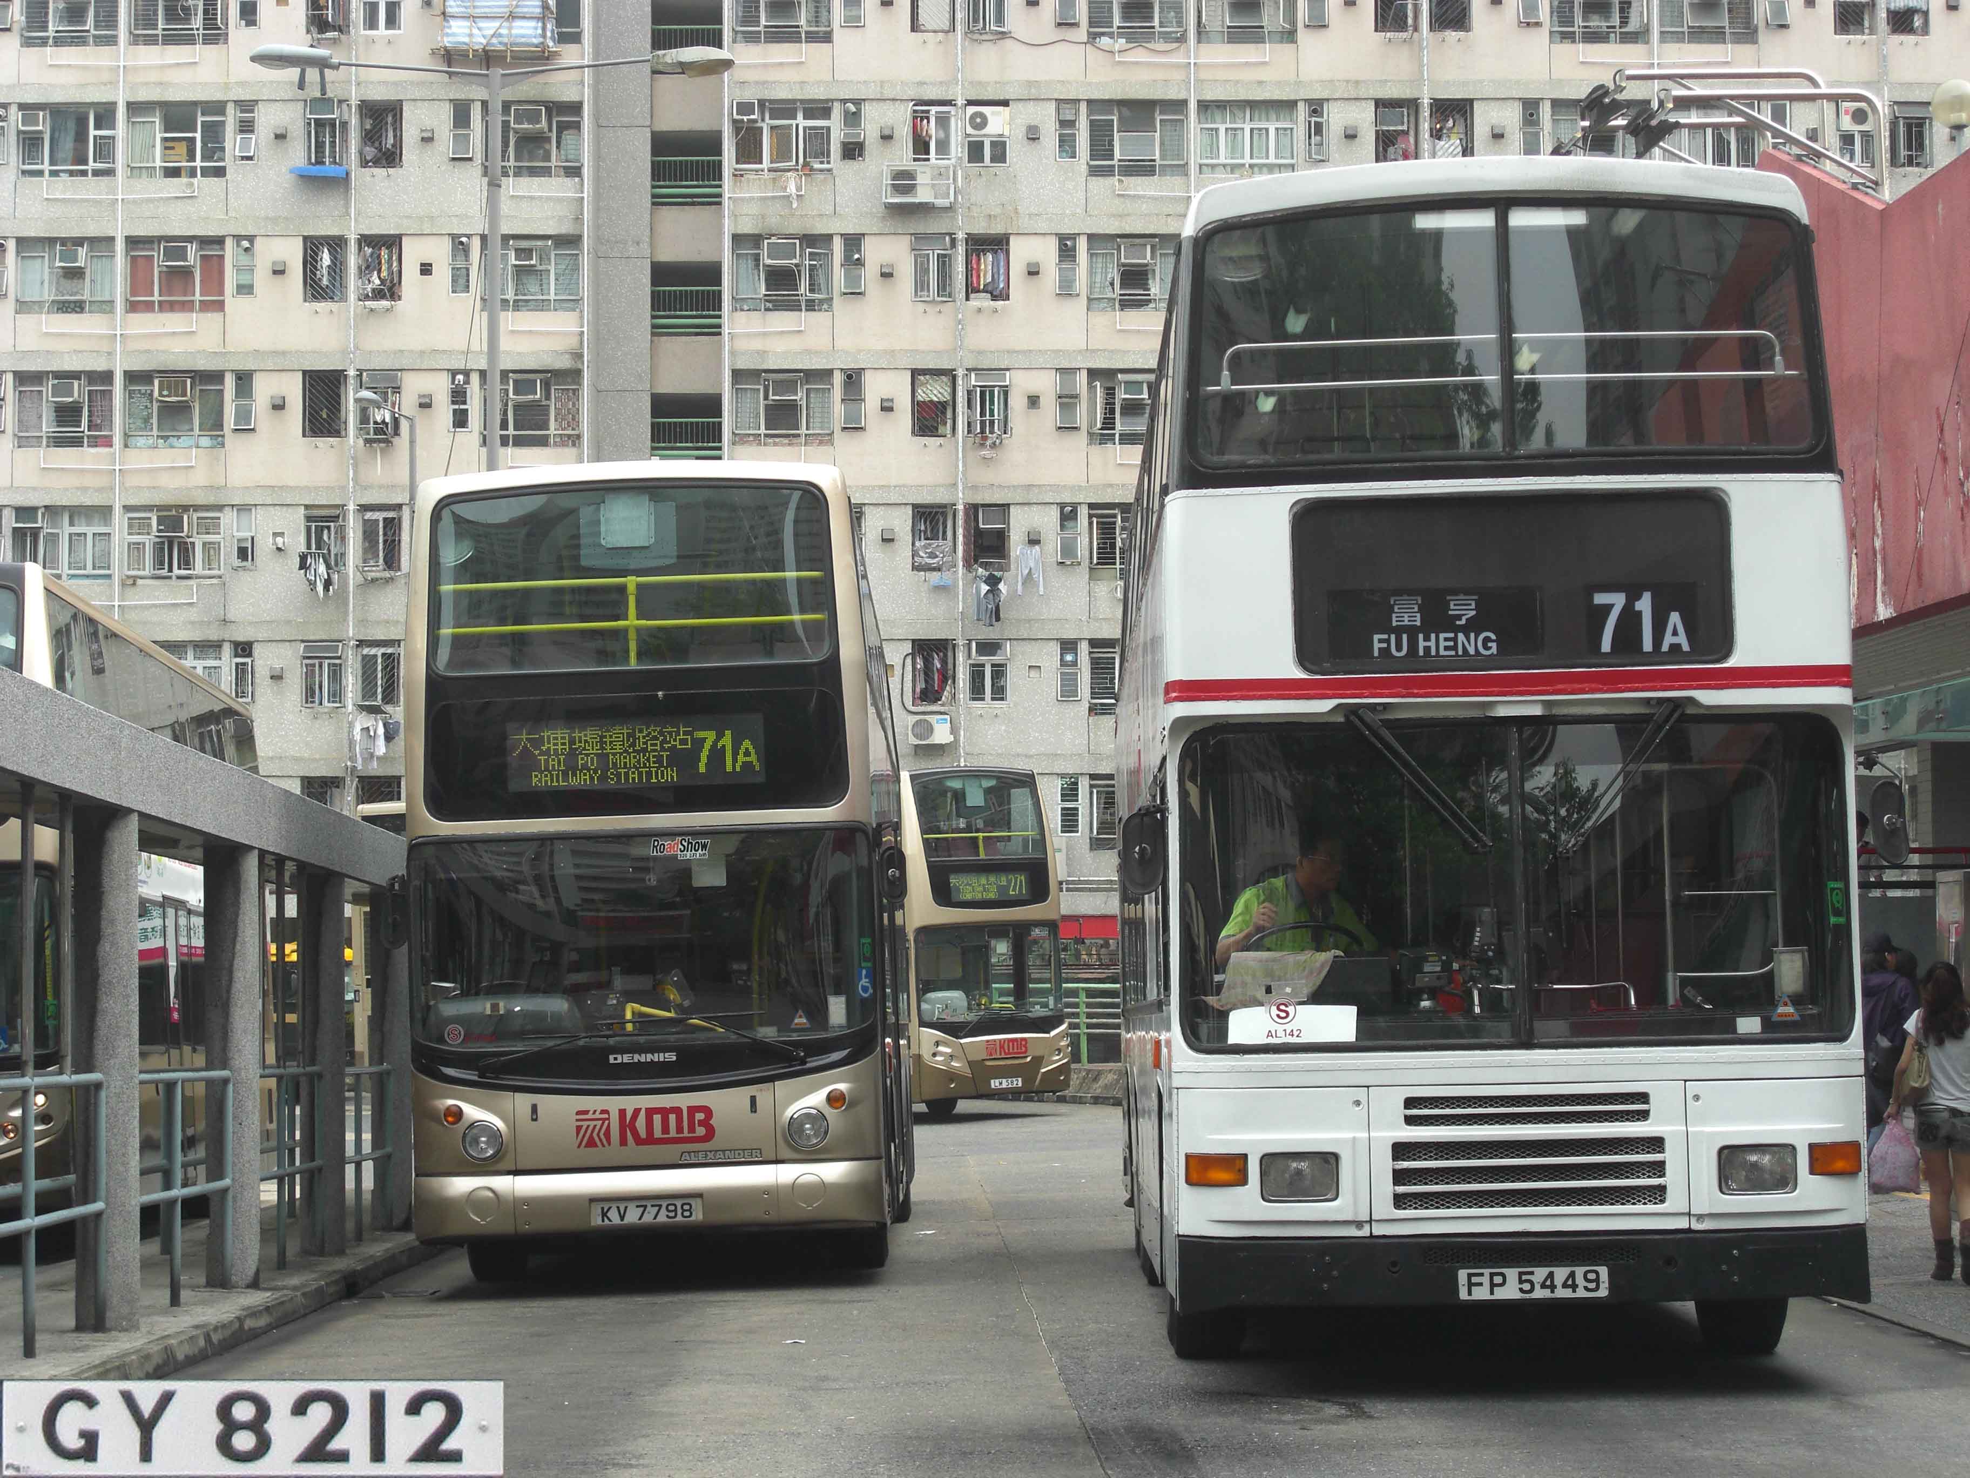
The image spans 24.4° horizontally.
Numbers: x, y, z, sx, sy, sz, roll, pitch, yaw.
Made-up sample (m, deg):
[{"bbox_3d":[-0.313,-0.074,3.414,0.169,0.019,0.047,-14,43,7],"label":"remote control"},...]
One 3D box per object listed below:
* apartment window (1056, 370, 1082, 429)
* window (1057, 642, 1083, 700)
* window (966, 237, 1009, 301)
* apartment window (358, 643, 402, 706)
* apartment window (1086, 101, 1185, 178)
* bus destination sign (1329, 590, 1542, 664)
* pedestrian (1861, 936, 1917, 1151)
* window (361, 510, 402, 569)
[{"bbox_3d":[1.664,-6.749,90.747,0.506,1.205,0.150,0,-4,0],"label":"apartment window"},{"bbox_3d":[1.680,-1.360,90.383,0.489,1.165,0.150,0,-4,0],"label":"window"},{"bbox_3d":[0.054,-9.353,90.637,0.847,1.317,0.150,0,-4,0],"label":"window"},{"bbox_3d":[-11.969,-1.295,90.095,0.891,1.286,0.150,0,-4,0],"label":"apartment window"},{"bbox_3d":[3.067,-12.074,91.639,2.014,1.579,0.200,0,-4,0],"label":"apartment window"},{"bbox_3d":[1.631,-0.410,16.520,0.773,0.265,0.060,-1,-4,2],"label":"bus destination sign"},{"bbox_3d":[4.760,1.935,24.300,0.520,1.780,0.400,-2,-4,25],"label":"pedestrian"},{"bbox_3d":[-12.003,-3.947,90.520,0.872,1.261,0.150,0,-4,0],"label":"window"}]

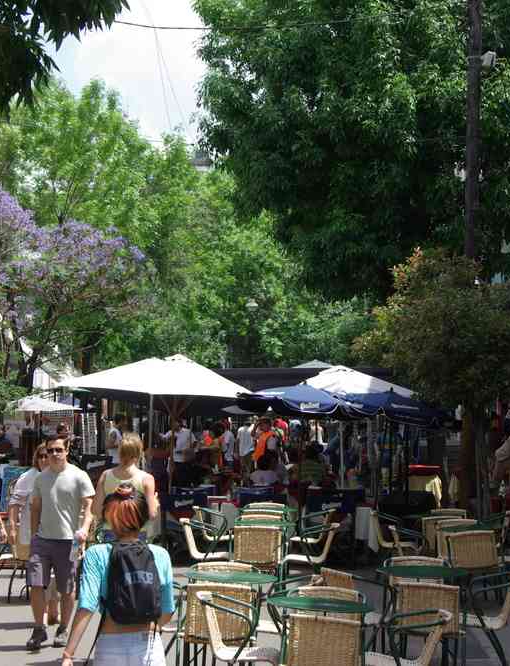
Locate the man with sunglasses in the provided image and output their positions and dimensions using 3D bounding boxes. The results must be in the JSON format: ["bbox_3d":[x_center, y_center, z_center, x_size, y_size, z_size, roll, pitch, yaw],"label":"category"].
[{"bbox_3d":[-1.634,1.740,14.907,0.580,1.750,0.450,0,-2,-2],"label":"man with sunglasses"}]

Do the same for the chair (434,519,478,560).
[{"bbox_3d":[2.024,2.286,17.643,0.550,0.810,0.560,0,-2,-9],"label":"chair"}]

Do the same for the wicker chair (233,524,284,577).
[{"bbox_3d":[0.029,2.278,17.343,0.550,0.810,0.560,0,-2,2],"label":"wicker chair"}]

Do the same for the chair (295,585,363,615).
[{"bbox_3d":[0.480,2.129,11.950,0.560,0.800,0.560,0,-2,5],"label":"chair"}]

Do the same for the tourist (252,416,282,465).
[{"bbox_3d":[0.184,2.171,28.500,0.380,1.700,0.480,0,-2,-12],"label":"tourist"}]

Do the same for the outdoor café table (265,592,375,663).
[{"bbox_3d":[0.388,1.960,10.359,0.640,0.755,0.640,0,-3,0],"label":"outdoor café table"}]

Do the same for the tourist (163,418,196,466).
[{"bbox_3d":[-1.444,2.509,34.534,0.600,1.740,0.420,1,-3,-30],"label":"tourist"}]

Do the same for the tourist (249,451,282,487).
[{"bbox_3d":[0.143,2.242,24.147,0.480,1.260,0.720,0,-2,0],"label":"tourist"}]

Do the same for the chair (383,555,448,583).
[{"bbox_3d":[1.196,2.058,12.932,0.530,0.800,0.560,0,-3,4],"label":"chair"}]

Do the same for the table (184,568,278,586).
[{"bbox_3d":[-0.175,2.172,13.264,0.700,0.730,0.700,0,-2,2],"label":"table"}]

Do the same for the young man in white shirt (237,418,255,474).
[{"bbox_3d":[-0.208,2.777,38.913,0.480,1.750,0.340,0,-3,0],"label":"young man in white shirt"}]

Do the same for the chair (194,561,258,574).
[{"bbox_3d":[-0.229,2.172,13.545,0.550,0.810,0.560,0,-2,0],"label":"chair"}]

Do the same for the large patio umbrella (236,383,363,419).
[{"bbox_3d":[0.679,1.774,23.046,1.950,2.300,1.950,0,-2,2],"label":"large patio umbrella"}]

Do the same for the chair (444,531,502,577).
[{"bbox_3d":[1.944,2.217,16.308,0.530,0.800,0.560,0,-3,-2],"label":"chair"}]

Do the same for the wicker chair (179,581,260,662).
[{"bbox_3d":[-0.208,1.980,11.254,0.530,0.800,0.560,0,-3,3],"label":"wicker chair"}]

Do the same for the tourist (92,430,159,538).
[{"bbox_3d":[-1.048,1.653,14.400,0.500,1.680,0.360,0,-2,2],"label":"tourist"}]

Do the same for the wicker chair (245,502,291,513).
[{"bbox_3d":[0.138,2.361,20.342,0.550,0.810,0.560,0,-2,6],"label":"wicker chair"}]

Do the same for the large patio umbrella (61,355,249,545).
[{"bbox_3d":[-1.454,1.653,25.554,2.670,2.740,2.670,0,-2,2],"label":"large patio umbrella"}]

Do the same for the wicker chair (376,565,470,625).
[{"bbox_3d":[1.190,2.114,12.350,0.560,0.800,0.560,0,-2,5],"label":"wicker chair"}]

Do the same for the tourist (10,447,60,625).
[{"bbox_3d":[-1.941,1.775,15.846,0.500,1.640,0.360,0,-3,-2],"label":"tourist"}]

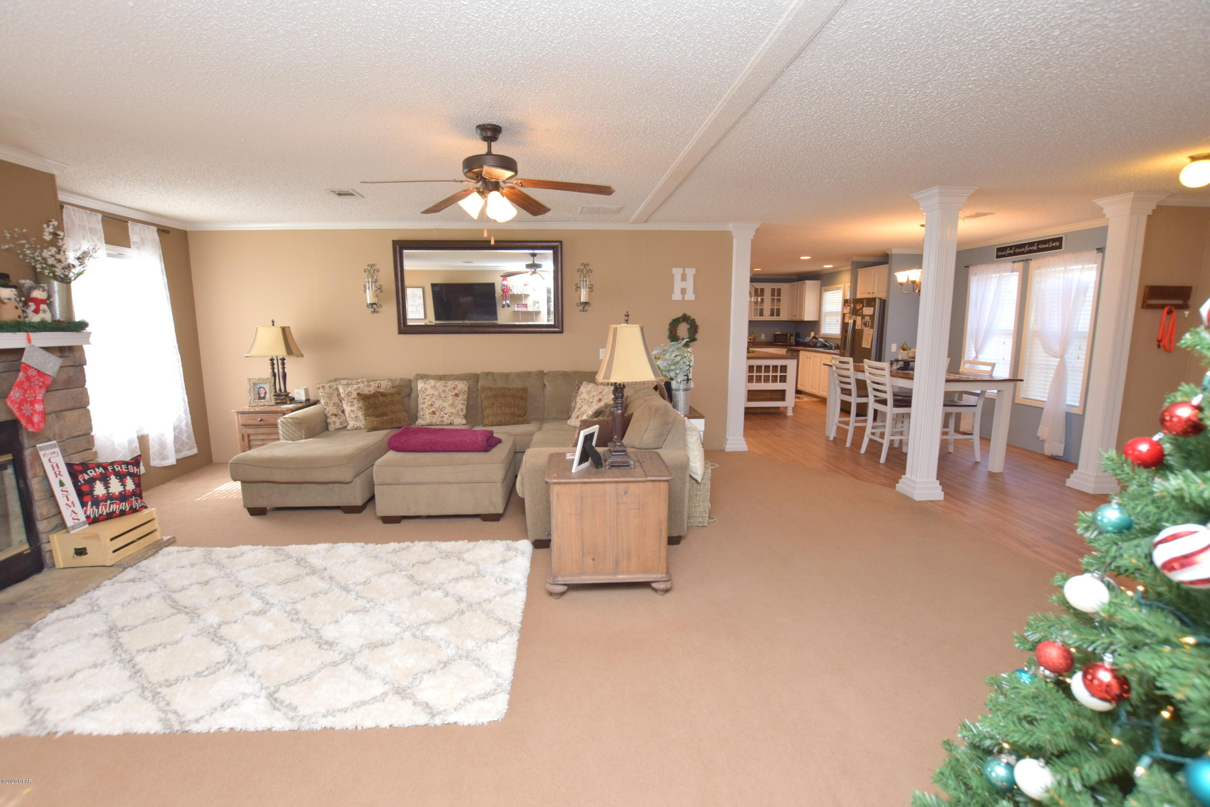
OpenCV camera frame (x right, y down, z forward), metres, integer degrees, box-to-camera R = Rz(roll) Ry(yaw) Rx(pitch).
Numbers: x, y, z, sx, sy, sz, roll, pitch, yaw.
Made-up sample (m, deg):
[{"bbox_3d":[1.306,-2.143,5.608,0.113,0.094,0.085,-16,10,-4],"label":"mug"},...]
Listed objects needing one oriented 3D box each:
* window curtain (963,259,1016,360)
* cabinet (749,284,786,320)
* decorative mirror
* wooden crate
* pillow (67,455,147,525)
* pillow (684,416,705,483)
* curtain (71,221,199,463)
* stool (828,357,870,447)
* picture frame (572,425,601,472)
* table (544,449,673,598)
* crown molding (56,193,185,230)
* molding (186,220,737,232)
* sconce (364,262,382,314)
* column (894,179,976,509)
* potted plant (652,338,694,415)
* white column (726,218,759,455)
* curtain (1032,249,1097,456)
[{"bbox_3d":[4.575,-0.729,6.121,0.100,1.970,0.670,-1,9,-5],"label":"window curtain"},{"bbox_3d":[3.486,-2.194,10.944,0.821,0.794,0.320,-1,9,-5],"label":"cabinet"},{"bbox_3d":[-1.277,-1.182,5.128,1.690,0.935,0.060,-1,9,-5],"label":"decorative mirror"},{"bbox_3d":[-3.087,0.822,3.129,0.295,0.220,0.410,-1,8,-5],"label":"wooden crate"},{"bbox_3d":[-3.079,0.526,3.128,0.140,0.390,0.410,-6,6,23],"label":"pillow"},{"bbox_3d":[0.582,0.304,3.663,0.150,0.440,0.430,-12,10,-12],"label":"pillow"},{"bbox_3d":[-3.867,-0.443,4.183,0.120,2.100,1.070,-1,9,-5],"label":"curtain"},{"bbox_3d":[2.946,-0.034,5.895,0.540,1.020,0.440,-1,9,-5],"label":"stool"},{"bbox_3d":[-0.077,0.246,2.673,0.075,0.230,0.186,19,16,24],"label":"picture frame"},{"bbox_3d":[0.011,0.663,2.842,0.665,0.680,0.520,-1,8,-4],"label":"table"},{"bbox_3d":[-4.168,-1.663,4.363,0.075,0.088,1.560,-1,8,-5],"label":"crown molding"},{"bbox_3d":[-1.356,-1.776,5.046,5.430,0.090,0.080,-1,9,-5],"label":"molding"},{"bbox_3d":[-2.429,-1.208,5.291,0.185,0.520,0.130,-1,8,-5],"label":"sconce"},{"bbox_3d":[2.674,-0.441,4.139,0.285,2.455,0.285,-1,8,-5],"label":"column"},{"bbox_3d":[0.634,-0.250,4.718,0.397,0.708,0.350,-1,9,-5],"label":"potted plant"},{"bbox_3d":[1.462,-0.684,5.553,0.360,2.445,0.300,-1,9,-5],"label":"white column"},{"bbox_3d":[4.675,-0.505,5.280,0.110,2.140,0.730,-1,9,-5],"label":"curtain"}]

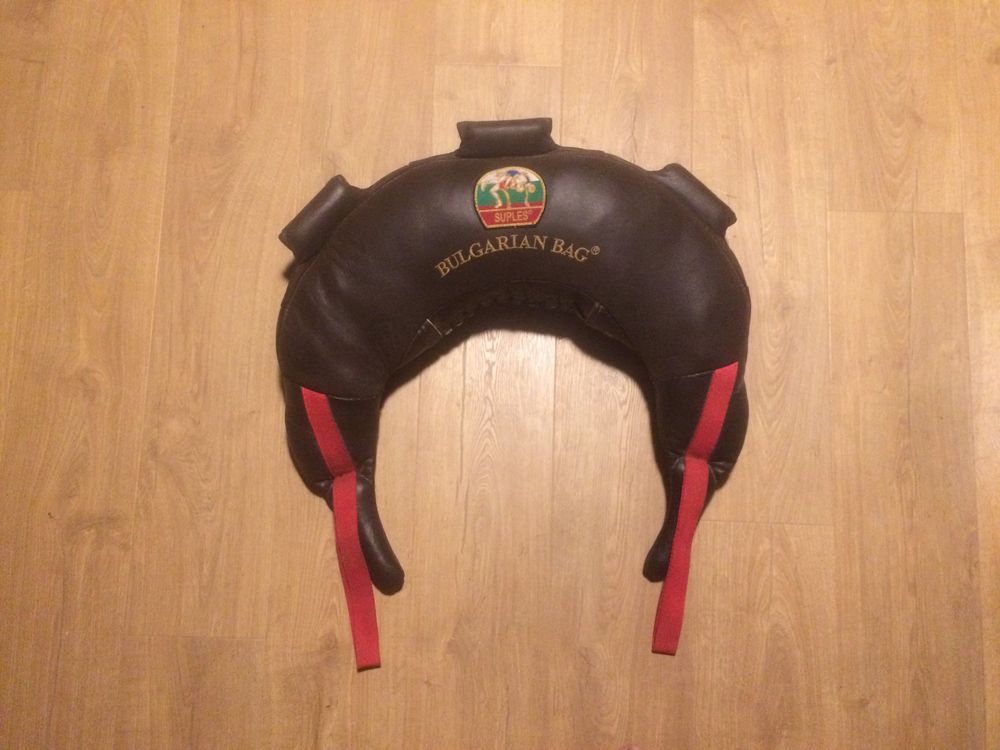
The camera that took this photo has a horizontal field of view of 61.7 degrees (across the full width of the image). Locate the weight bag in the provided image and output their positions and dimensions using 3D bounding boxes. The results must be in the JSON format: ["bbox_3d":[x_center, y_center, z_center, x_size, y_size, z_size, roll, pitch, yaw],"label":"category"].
[{"bbox_3d":[0.019,0.013,1.096,0.628,0.170,0.741,-3,83,1],"label":"weight bag"}]

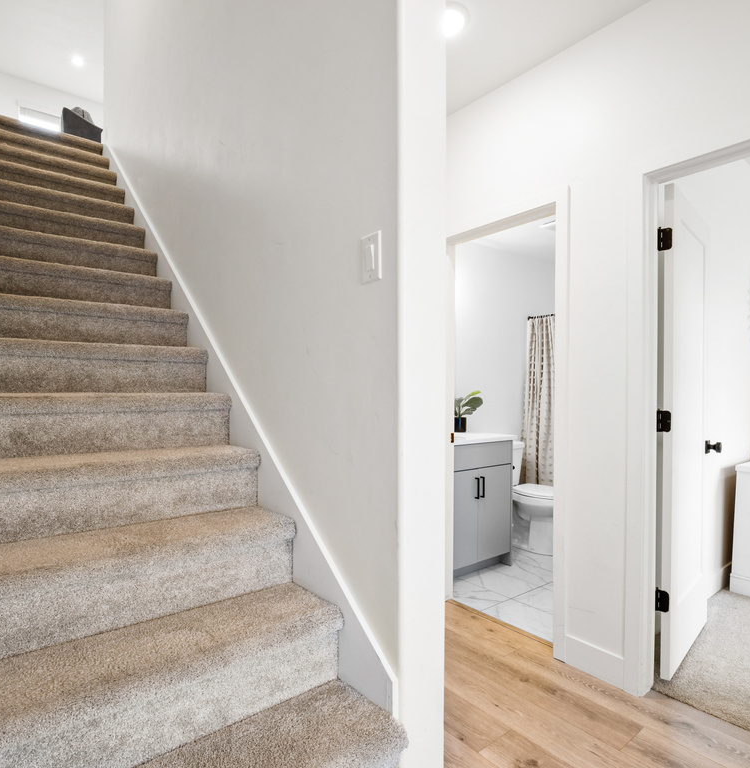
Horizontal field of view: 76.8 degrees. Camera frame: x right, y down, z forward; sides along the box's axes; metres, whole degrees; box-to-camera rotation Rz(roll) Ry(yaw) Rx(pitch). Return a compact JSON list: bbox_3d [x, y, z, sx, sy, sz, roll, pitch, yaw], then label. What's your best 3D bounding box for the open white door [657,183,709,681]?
[{"bbox_3d":[1.451,0.197,2.191,0.040,2.020,0.745,0,0,45],"label":"open white door"}]

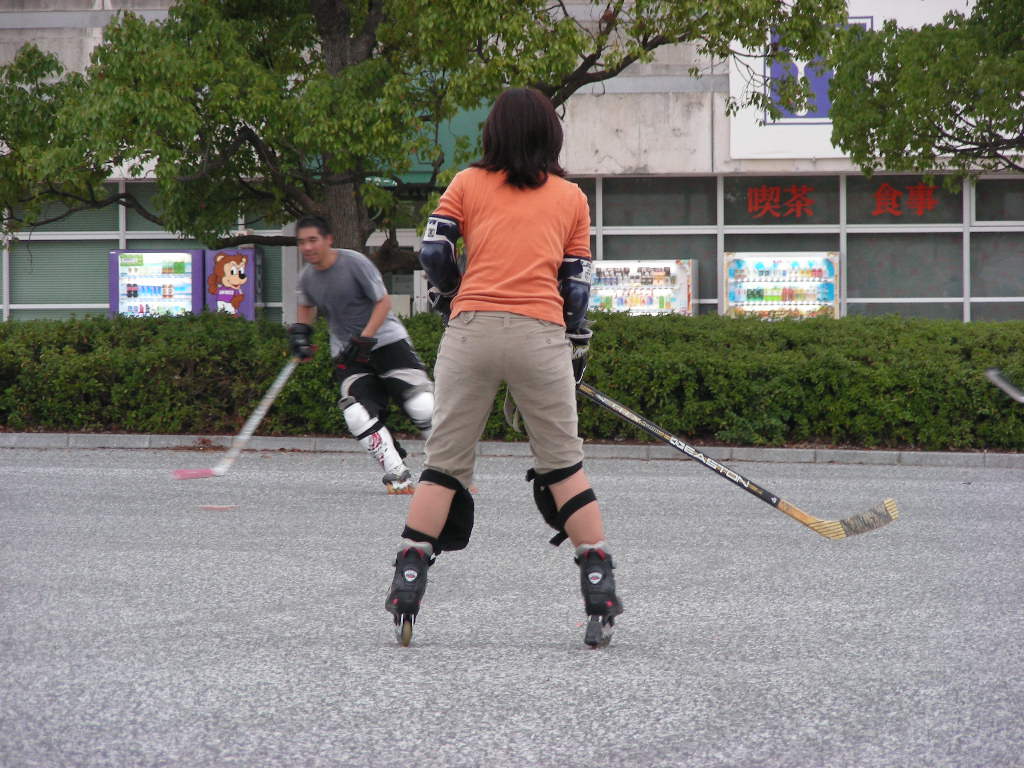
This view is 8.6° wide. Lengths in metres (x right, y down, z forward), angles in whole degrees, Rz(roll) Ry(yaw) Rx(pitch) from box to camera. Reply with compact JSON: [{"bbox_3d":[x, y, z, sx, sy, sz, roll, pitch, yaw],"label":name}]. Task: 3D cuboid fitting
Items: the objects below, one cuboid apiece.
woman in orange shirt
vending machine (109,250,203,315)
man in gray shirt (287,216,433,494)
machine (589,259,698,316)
[{"bbox_3d":[-0.024,-0.043,18.900,0.660,1.555,0.550,0,1,0],"label":"woman in orange shirt"},{"bbox_3d":[-4.218,-0.706,82.369,1.160,1.830,0.730,0,1,9],"label":"vending machine"},{"bbox_3d":[-0.731,-0.151,35.400,0.660,1.445,0.760,0,1,35],"label":"man in gray shirt"},{"bbox_3d":[1.524,-0.557,80.869,1.350,1.830,0.730,0,1,9],"label":"machine"}]

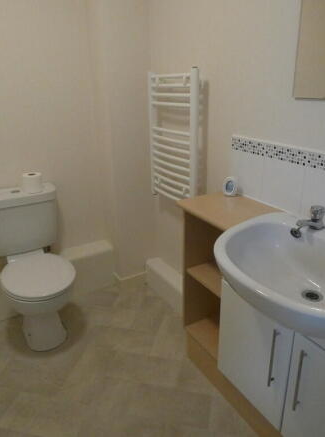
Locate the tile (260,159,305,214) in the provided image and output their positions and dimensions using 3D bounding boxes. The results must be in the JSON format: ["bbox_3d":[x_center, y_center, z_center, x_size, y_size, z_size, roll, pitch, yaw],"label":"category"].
[{"bbox_3d":[0.466,-0.126,1.309,0.010,0.193,0.203,-13,25,-27],"label":"tile"}]

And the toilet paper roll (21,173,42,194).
[{"bbox_3d":[-0.769,-0.215,1.996,0.106,0.097,0.106,-13,25,-27],"label":"toilet paper roll"}]

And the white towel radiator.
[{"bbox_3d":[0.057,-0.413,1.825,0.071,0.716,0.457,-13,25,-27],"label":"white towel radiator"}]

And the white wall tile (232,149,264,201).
[{"bbox_3d":[0.368,-0.188,1.471,0.010,0.193,0.197,-13,25,-27],"label":"white wall tile"}]

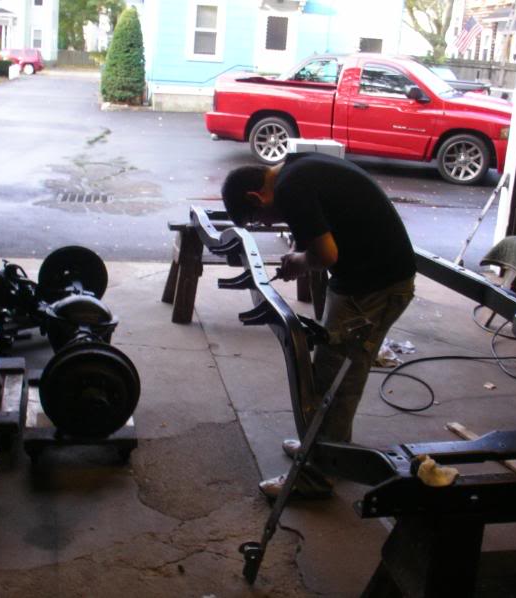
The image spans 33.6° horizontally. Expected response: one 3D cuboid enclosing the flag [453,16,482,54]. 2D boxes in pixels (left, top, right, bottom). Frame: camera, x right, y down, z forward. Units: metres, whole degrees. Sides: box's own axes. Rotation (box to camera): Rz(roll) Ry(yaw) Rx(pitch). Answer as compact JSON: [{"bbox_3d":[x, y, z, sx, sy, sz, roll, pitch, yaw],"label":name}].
[{"bbox_3d":[9.321,-11.723,38.000,0.850,1.450,0.250,42,21,-2],"label":"flag"}]

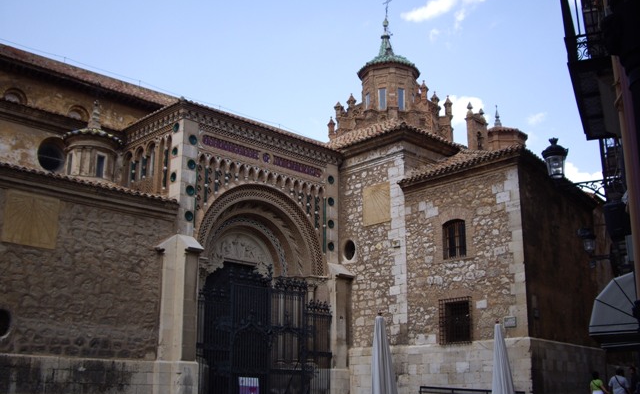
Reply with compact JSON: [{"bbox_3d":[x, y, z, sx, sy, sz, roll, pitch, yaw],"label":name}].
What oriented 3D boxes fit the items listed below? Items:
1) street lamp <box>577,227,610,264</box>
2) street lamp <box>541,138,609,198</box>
[{"bbox_3d":[7.974,1.413,20.141,1.020,1.120,0.500,-7,-17,23],"label":"street lamp"},{"bbox_3d":[4.749,-0.580,13.137,1.120,1.200,0.500,-7,-17,23],"label":"street lamp"}]

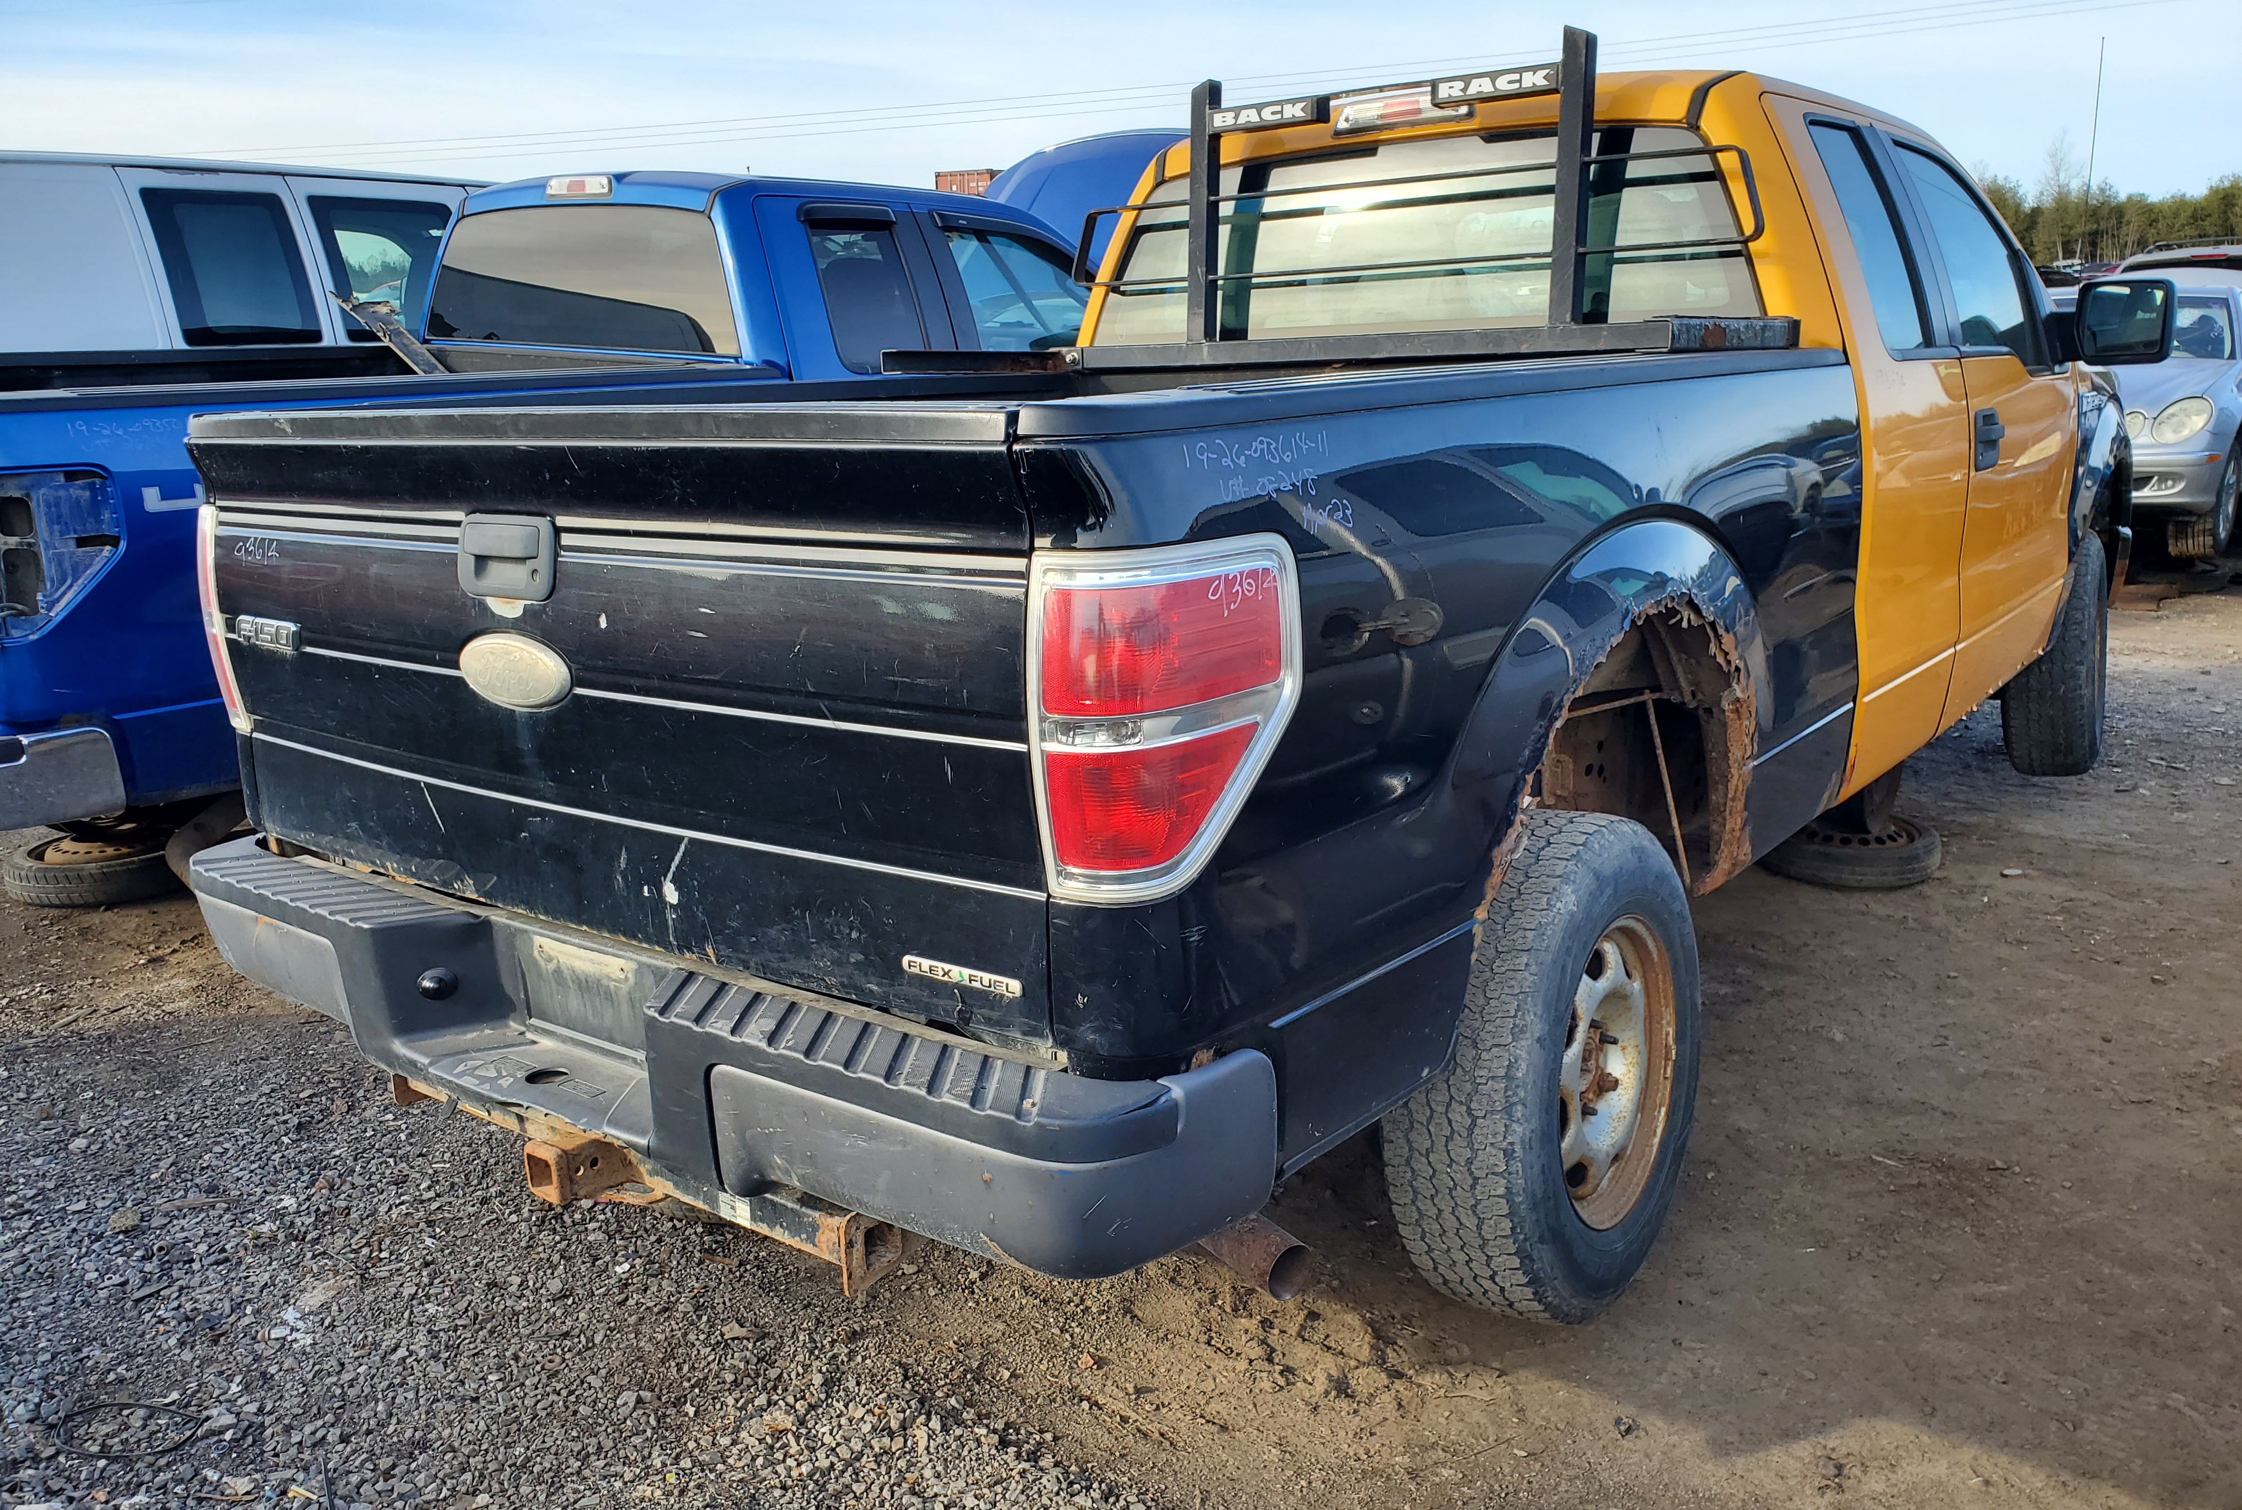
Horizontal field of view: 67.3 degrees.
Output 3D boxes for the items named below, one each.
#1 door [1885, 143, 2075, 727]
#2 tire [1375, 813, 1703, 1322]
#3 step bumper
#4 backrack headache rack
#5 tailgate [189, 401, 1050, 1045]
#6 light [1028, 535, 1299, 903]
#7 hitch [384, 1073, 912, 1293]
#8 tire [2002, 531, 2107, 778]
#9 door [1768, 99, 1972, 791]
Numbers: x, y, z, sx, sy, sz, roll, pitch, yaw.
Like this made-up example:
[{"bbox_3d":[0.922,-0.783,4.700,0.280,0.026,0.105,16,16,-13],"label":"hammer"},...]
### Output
[{"bbox_3d":[2.187,-0.835,4.295,0.283,1.356,1.275,8,17,37],"label":"door"},{"bbox_3d":[0.677,0.471,2.596,0.248,0.761,0.761,8,17,37],"label":"tire"},{"bbox_3d":[-0.667,0.317,2.176,1.892,0.223,0.319,8,17,37],"label":"step bumper"},{"bbox_3d":[0.351,-1.063,3.256,1.700,0.597,0.688,8,17,37],"label":"backrack headache rack"},{"bbox_3d":[-0.694,-0.101,2.064,1.599,0.632,0.101,8,17,37],"label":"tailgate"},{"bbox_3d":[0.040,-0.040,1.585,0.162,0.344,0.243,8,17,37],"label":"light"},{"bbox_3d":[-0.641,0.494,2.235,1.022,0.162,0.268,8,17,37],"label":"hitch"},{"bbox_3d":[2.957,-0.325,5.345,0.246,0.772,0.772,10,18,41],"label":"tire"},{"bbox_3d":[1.532,-0.627,3.478,0.278,1.351,0.880,8,17,37],"label":"door"}]

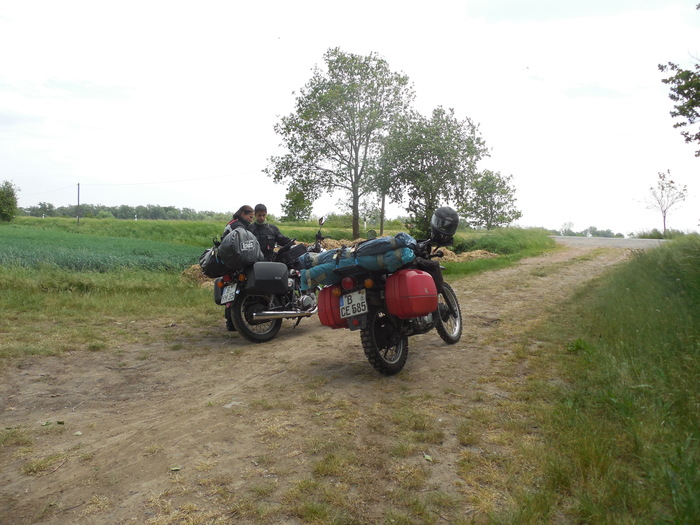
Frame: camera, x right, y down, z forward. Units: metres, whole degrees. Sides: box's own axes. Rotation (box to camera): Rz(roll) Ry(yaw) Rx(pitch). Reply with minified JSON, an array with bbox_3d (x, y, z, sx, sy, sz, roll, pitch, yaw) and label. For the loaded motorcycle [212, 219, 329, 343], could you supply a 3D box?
[{"bbox_3d":[-0.710,0.155,6.080,0.920,1.380,2.220,5,7,39],"label":"loaded motorcycle"}]

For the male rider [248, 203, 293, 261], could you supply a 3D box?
[{"bbox_3d":[-1.079,0.040,6.825,0.580,1.650,0.420,0,5,-13],"label":"male rider"}]

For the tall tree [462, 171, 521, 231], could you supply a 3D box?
[{"bbox_3d":[10.637,-4.586,38.000,4.660,4.660,4.430,1,5,0],"label":"tall tree"}]

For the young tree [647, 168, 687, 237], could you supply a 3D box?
[{"bbox_3d":[21.288,-3.968,34.000,2.690,4.710,2.560,1,5,0],"label":"young tree"}]

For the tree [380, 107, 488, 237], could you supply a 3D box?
[{"bbox_3d":[5.516,-5.908,33.000,7.050,8.550,6.700,1,5,0],"label":"tree"}]

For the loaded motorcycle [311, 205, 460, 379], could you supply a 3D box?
[{"bbox_3d":[0.543,0.229,5.110,1.060,1.460,2.200,5,6,34],"label":"loaded motorcycle"}]

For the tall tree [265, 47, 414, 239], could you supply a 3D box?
[{"bbox_3d":[-0.665,-7.565,32.000,9.500,12.220,9.020,1,5,0],"label":"tall tree"}]

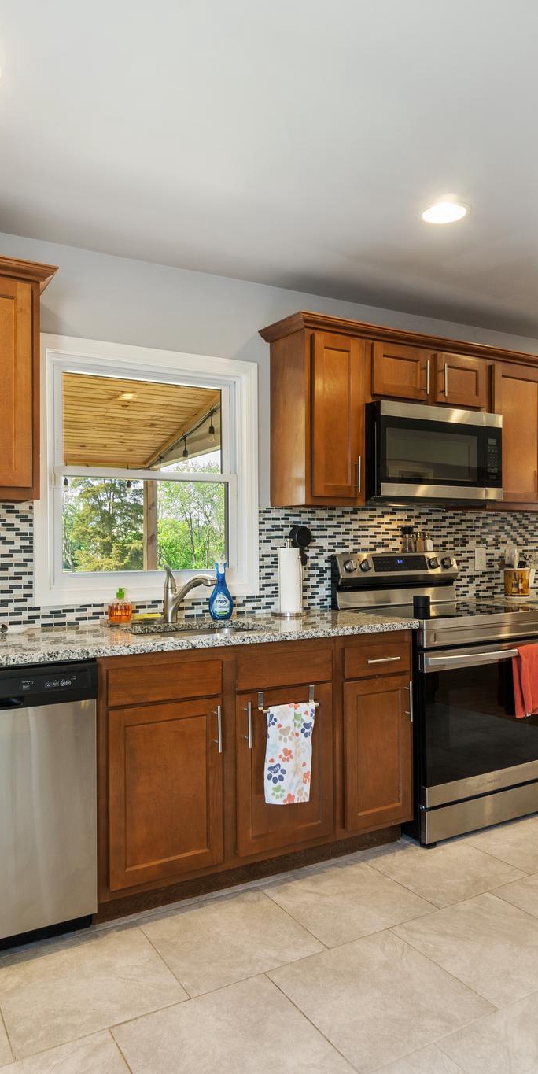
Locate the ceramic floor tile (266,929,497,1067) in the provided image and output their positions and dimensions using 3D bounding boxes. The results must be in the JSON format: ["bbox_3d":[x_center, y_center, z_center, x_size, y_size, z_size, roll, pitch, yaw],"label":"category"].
[{"bbox_3d":[0.301,1.271,1.870,0.456,0.012,0.452,0,-1,-30],"label":"ceramic floor tile"}]

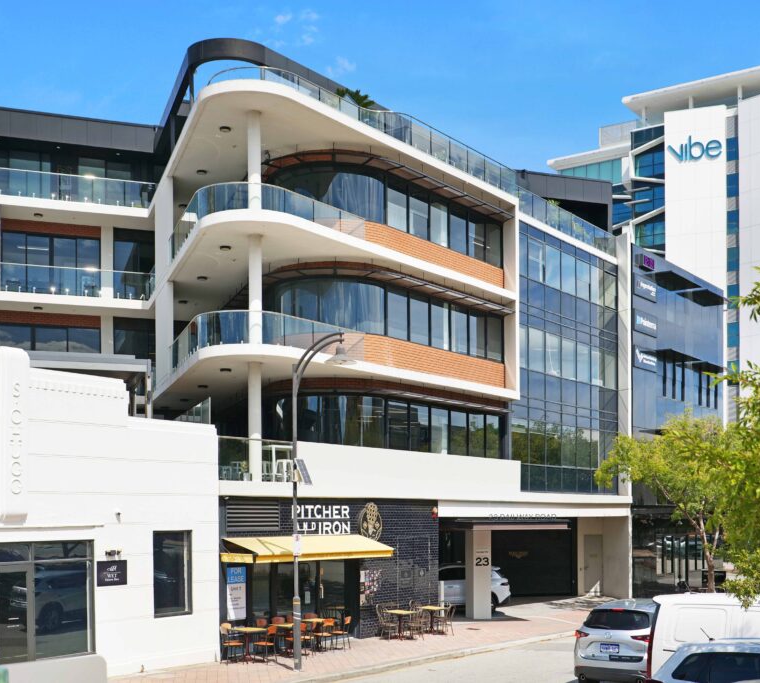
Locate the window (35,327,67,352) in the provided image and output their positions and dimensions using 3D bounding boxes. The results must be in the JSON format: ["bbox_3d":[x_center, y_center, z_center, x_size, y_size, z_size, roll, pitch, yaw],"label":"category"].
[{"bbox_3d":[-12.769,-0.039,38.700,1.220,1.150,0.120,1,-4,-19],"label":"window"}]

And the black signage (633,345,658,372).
[{"bbox_3d":[12.344,0.798,46.311,0.150,1.009,2.766,-3,-4,38],"label":"black signage"}]

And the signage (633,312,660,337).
[{"bbox_3d":[11.630,-0.805,43.795,0.120,0.989,2.599,-5,-7,38],"label":"signage"}]

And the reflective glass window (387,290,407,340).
[{"bbox_3d":[0.534,-0.824,30.400,0.120,1.500,1.100,-3,-4,39],"label":"reflective glass window"}]

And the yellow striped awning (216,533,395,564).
[{"bbox_3d":[-1.740,5.350,25.820,1.220,0.620,5.270,-5,-7,38],"label":"yellow striped awning"}]

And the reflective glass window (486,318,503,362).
[{"bbox_3d":[4.028,-0.078,35.287,0.100,1.505,1.119,-5,-7,38],"label":"reflective glass window"}]

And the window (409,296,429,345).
[{"bbox_3d":[1.244,-0.648,31.866,0.100,1.392,1.076,-3,-4,38],"label":"window"}]

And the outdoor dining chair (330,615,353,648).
[{"bbox_3d":[-0.990,7.495,25.600,0.500,0.860,0.460,5,-10,-34],"label":"outdoor dining chair"}]

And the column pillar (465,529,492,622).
[{"bbox_3d":[3.380,7.920,33.970,0.650,3.030,0.680,1,-6,-17],"label":"column pillar"}]

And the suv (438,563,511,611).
[{"bbox_3d":[2.670,9.277,37.700,4.500,1.660,1.850,0,-5,7],"label":"suv"}]

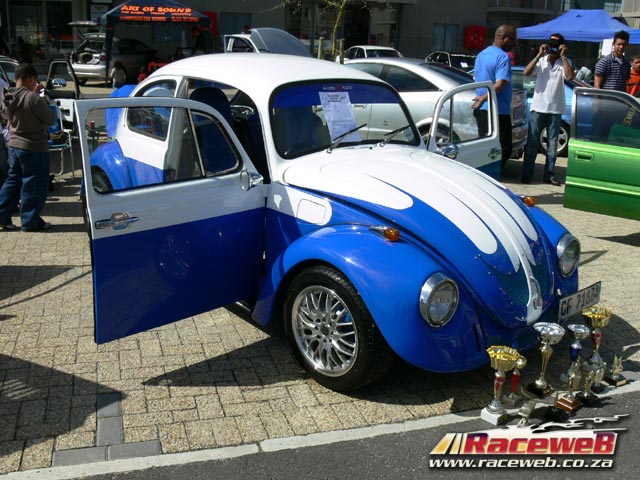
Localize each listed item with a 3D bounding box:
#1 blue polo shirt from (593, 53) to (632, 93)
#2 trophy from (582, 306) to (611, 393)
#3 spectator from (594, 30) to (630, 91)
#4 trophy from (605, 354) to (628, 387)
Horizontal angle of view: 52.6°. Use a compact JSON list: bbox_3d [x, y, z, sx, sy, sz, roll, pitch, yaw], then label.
[{"bbox_3d":[2.887,-1.482,6.398,0.465,0.693,0.297,-1,17,-14],"label":"blue polo shirt"},{"bbox_3d":[1.393,0.523,3.255,0.145,0.333,0.145,-13,23,-41],"label":"trophy"},{"bbox_3d":[2.869,-1.145,6.500,0.495,1.829,0.327,-1,17,-14],"label":"spectator"},{"bbox_3d":[1.485,0.637,3.219,0.093,0.145,0.075,-13,23,-41],"label":"trophy"}]

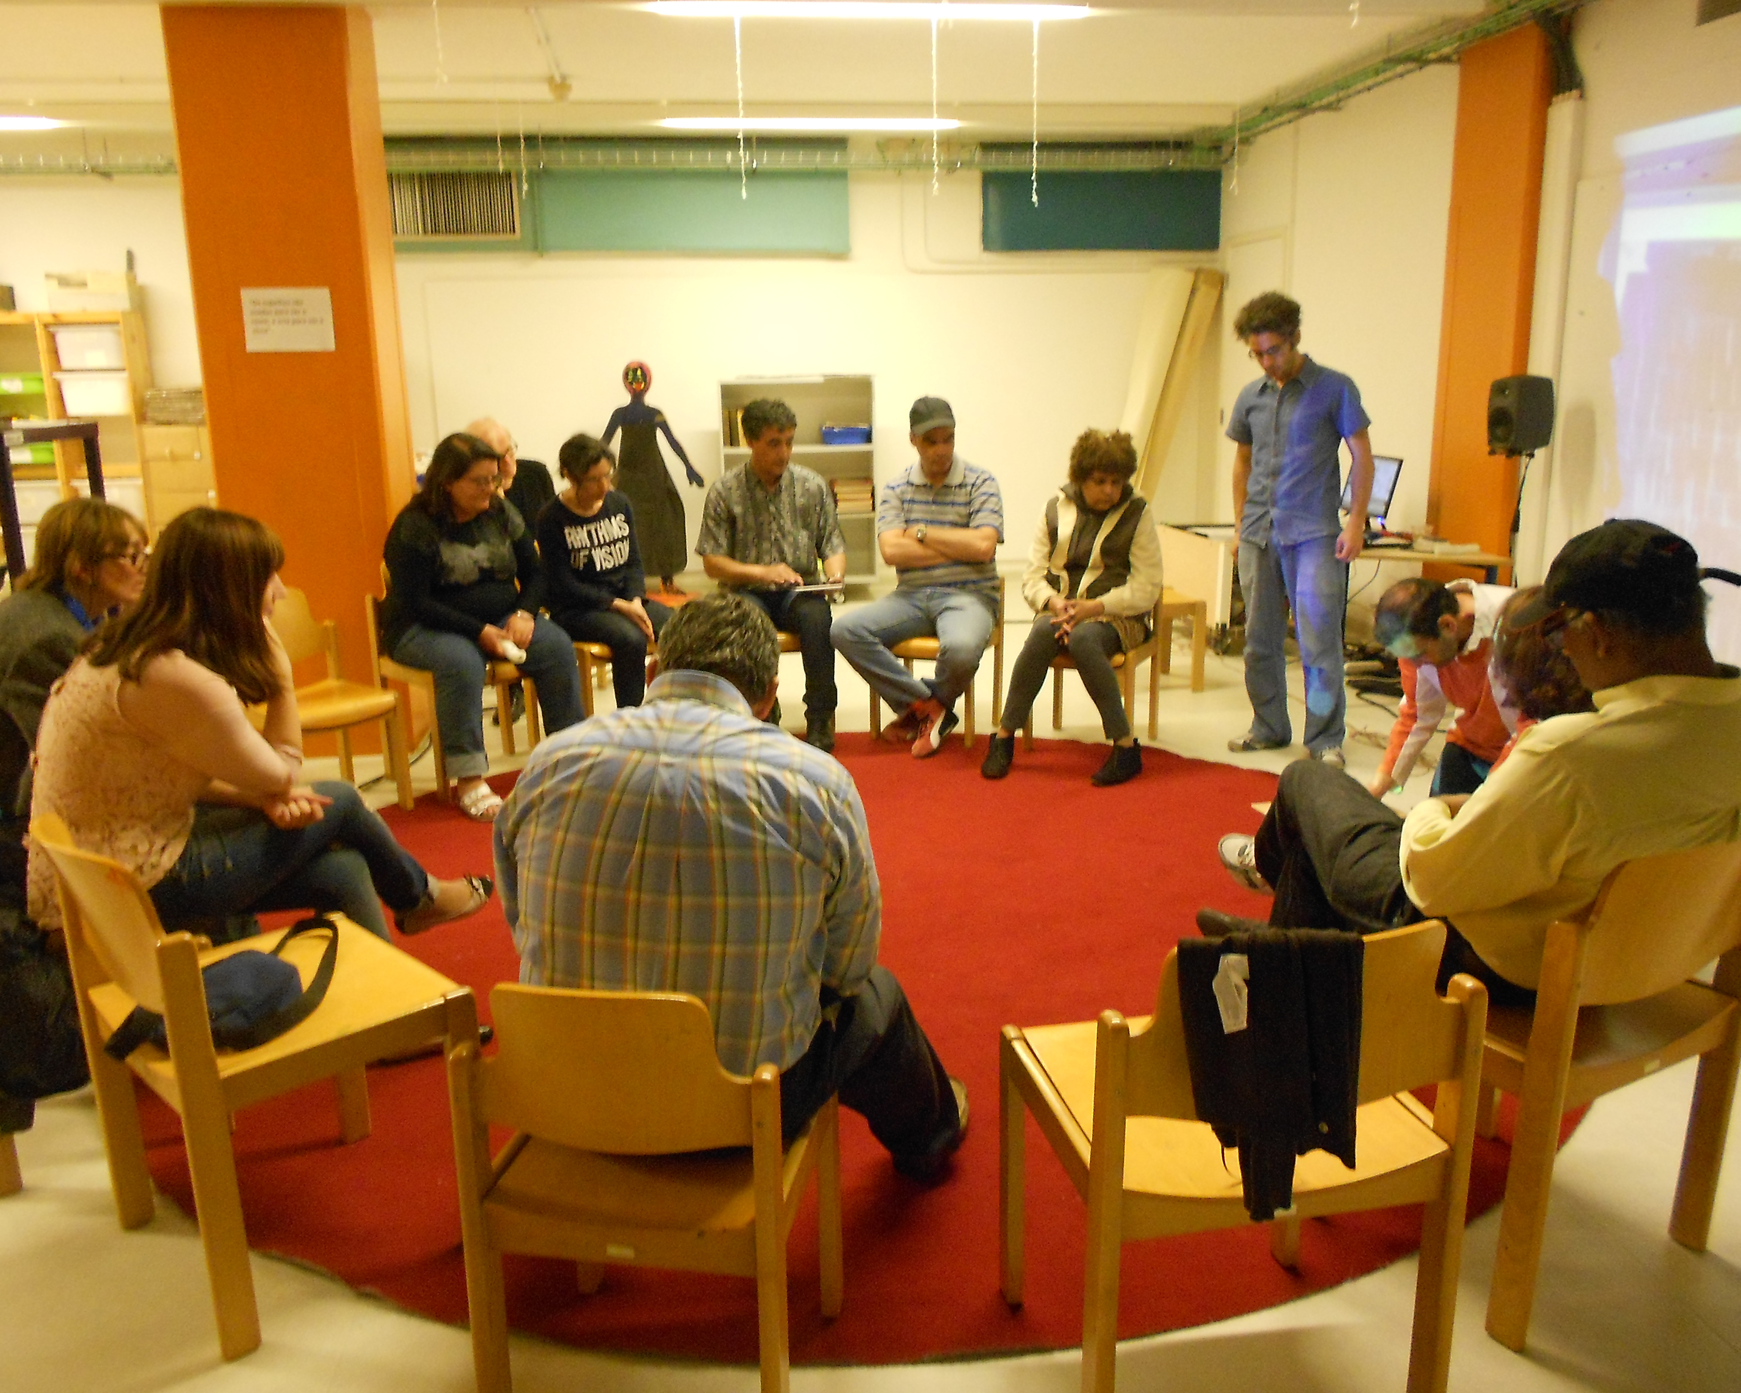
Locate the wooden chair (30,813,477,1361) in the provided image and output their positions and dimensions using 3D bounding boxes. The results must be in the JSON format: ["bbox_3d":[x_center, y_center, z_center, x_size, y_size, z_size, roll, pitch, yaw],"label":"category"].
[{"bbox_3d":[-0.976,0.554,2.305,0.466,0.763,0.489,-13,18,-43],"label":"wooden chair"}]

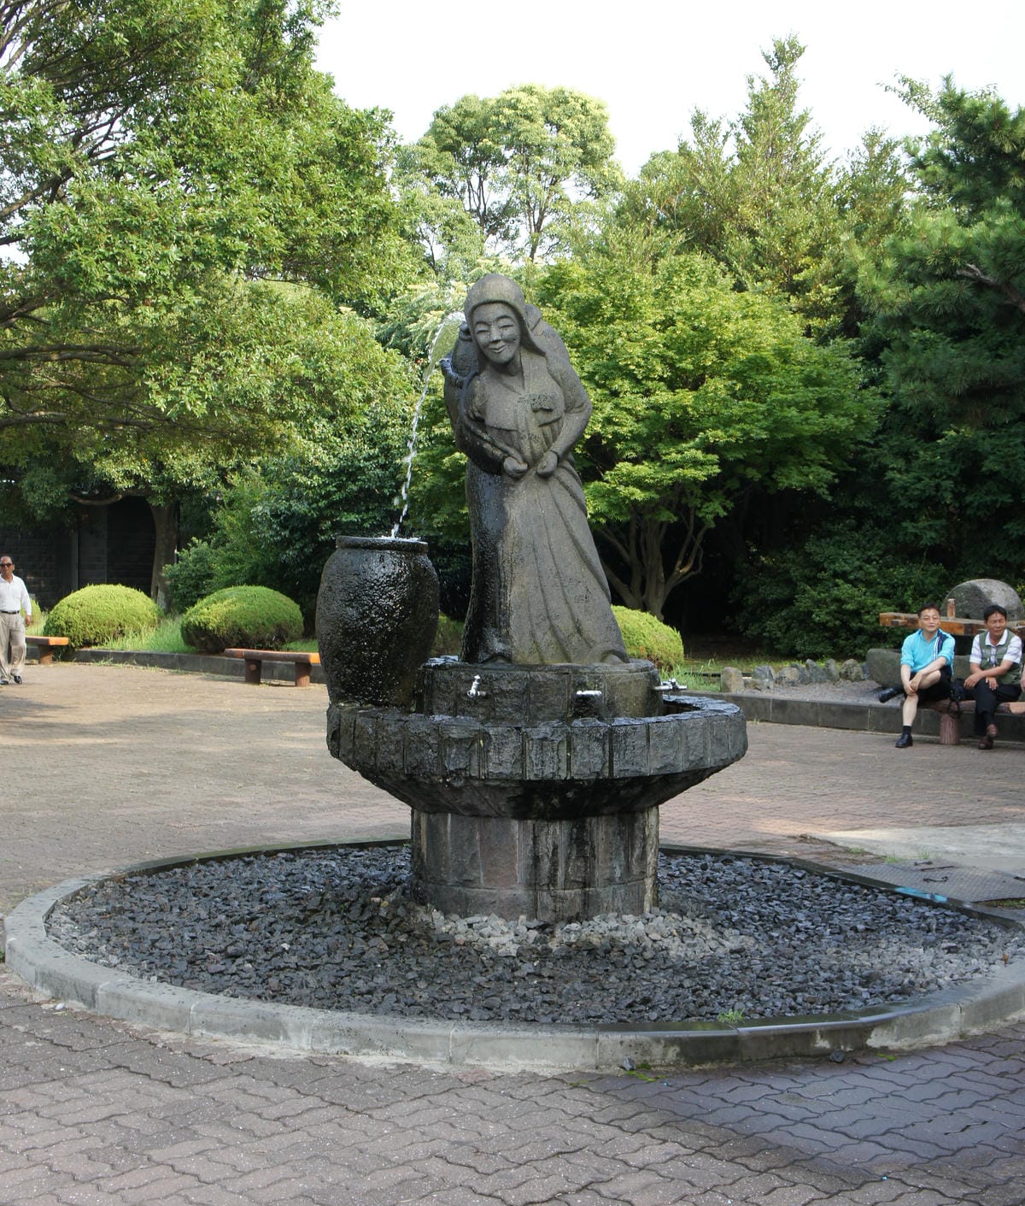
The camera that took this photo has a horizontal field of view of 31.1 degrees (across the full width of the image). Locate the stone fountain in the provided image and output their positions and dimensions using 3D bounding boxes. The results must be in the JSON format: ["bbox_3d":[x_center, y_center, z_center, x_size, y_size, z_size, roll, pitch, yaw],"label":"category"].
[{"bbox_3d":[0.093,-0.061,8.100,1.890,2.770,1.830,1,1,0],"label":"stone fountain"}]

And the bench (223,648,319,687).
[{"bbox_3d":[-3.103,0.850,24.200,1.560,0.430,0.420,2,2,44],"label":"bench"}]

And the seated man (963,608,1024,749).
[{"bbox_3d":[4.252,0.661,16.350,0.580,1.260,0.750,1,1,30],"label":"seated man"}]

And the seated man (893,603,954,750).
[{"bbox_3d":[3.709,0.645,16.650,0.580,1.270,0.820,1,1,28],"label":"seated man"}]

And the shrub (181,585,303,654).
[{"bbox_3d":[-4.069,0.254,27.700,1.840,1.020,1.800,1,1,0],"label":"shrub"}]

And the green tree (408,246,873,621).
[{"bbox_3d":[2.061,-2.446,29.300,7.300,6.300,7.000,1,1,0],"label":"green tree"}]

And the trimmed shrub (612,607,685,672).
[{"bbox_3d":[1.338,0.448,24.200,1.850,0.870,1.800,1,1,0],"label":"trimmed shrub"}]

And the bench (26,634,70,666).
[{"bbox_3d":[-7.504,0.721,28.600,1.530,0.430,0.420,2,2,44],"label":"bench"}]

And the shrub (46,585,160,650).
[{"bbox_3d":[-6.572,0.210,29.500,1.820,0.990,1.780,1,1,0],"label":"shrub"}]

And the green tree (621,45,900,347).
[{"bbox_3d":[4.999,-5.380,37.000,6.000,11.900,6.000,1,1,0],"label":"green tree"}]

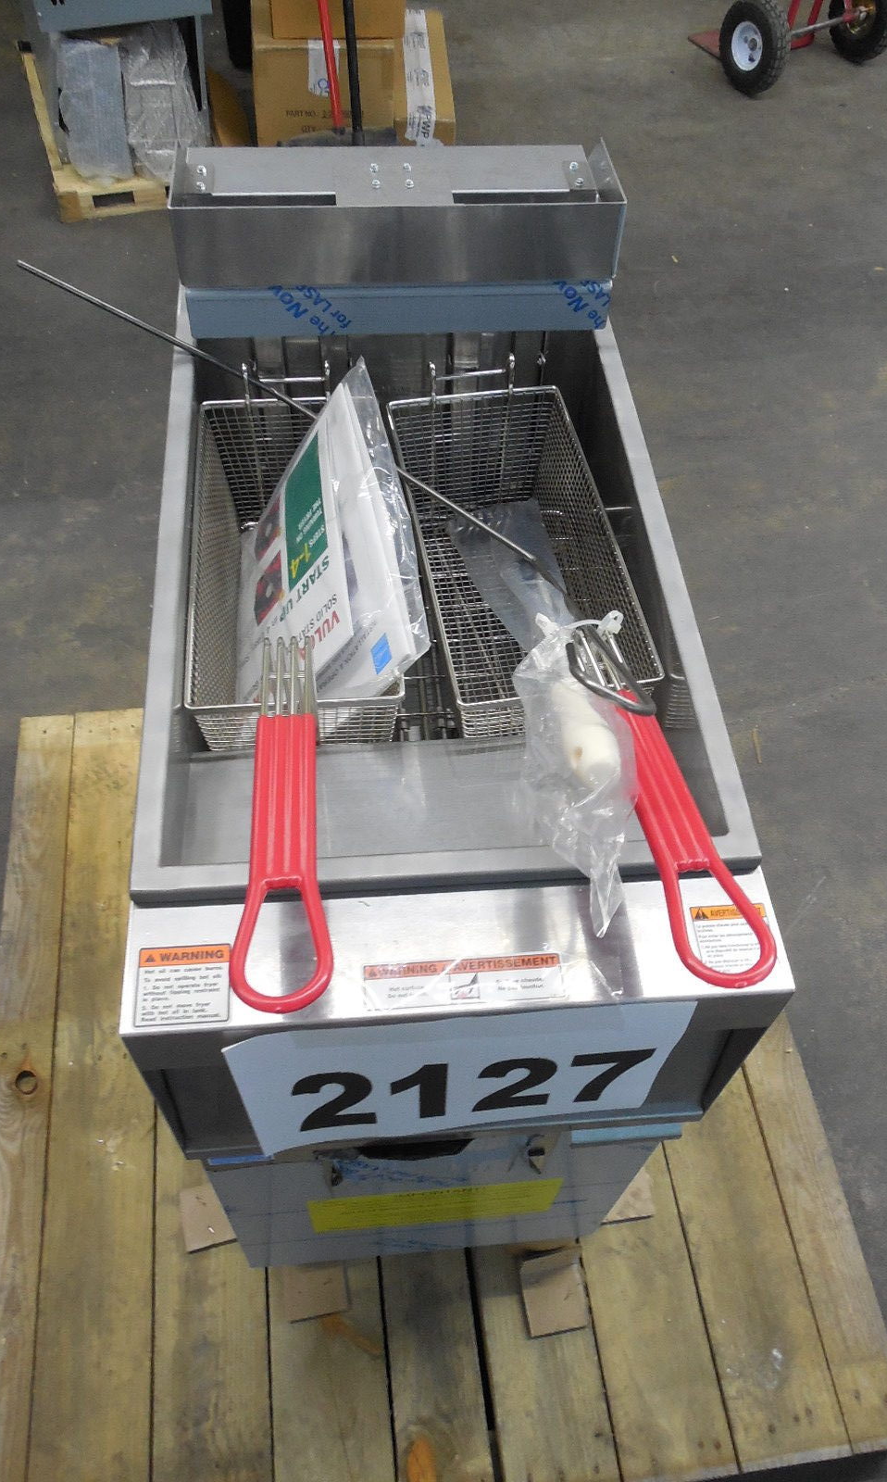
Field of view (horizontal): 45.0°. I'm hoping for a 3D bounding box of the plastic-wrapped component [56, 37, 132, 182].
[{"bbox_3d":[-0.888,-1.611,2.734,0.150,0.280,0.110,-14,57,-12],"label":"plastic-wrapped component"}]

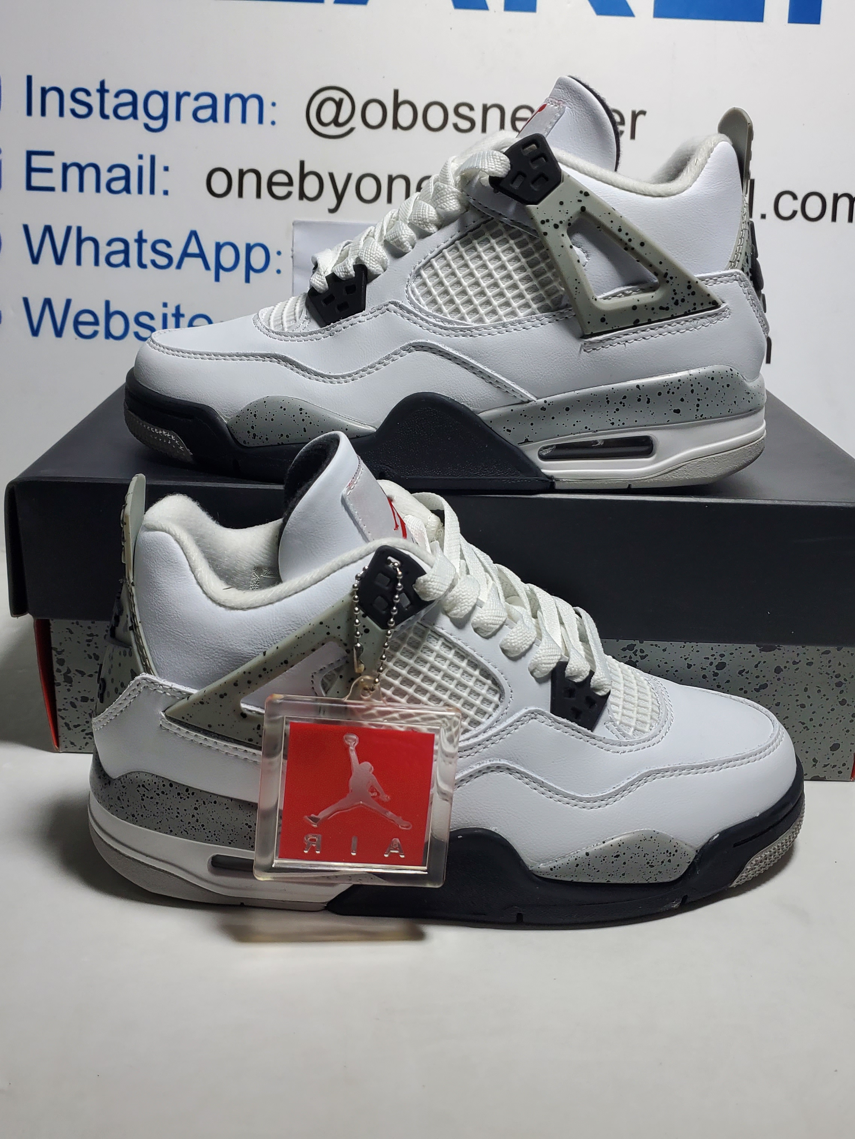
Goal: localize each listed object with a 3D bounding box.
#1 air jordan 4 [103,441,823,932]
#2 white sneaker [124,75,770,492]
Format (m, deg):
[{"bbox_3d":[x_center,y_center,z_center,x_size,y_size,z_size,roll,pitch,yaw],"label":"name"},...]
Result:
[{"bbox_3d":[0.010,0.030,0.408,0.269,0.157,0.102,2,21,-1],"label":"air jordan 4"},{"bbox_3d":[0.009,-0.118,0.458,0.266,0.151,0.102,2,21,-1],"label":"white sneaker"}]

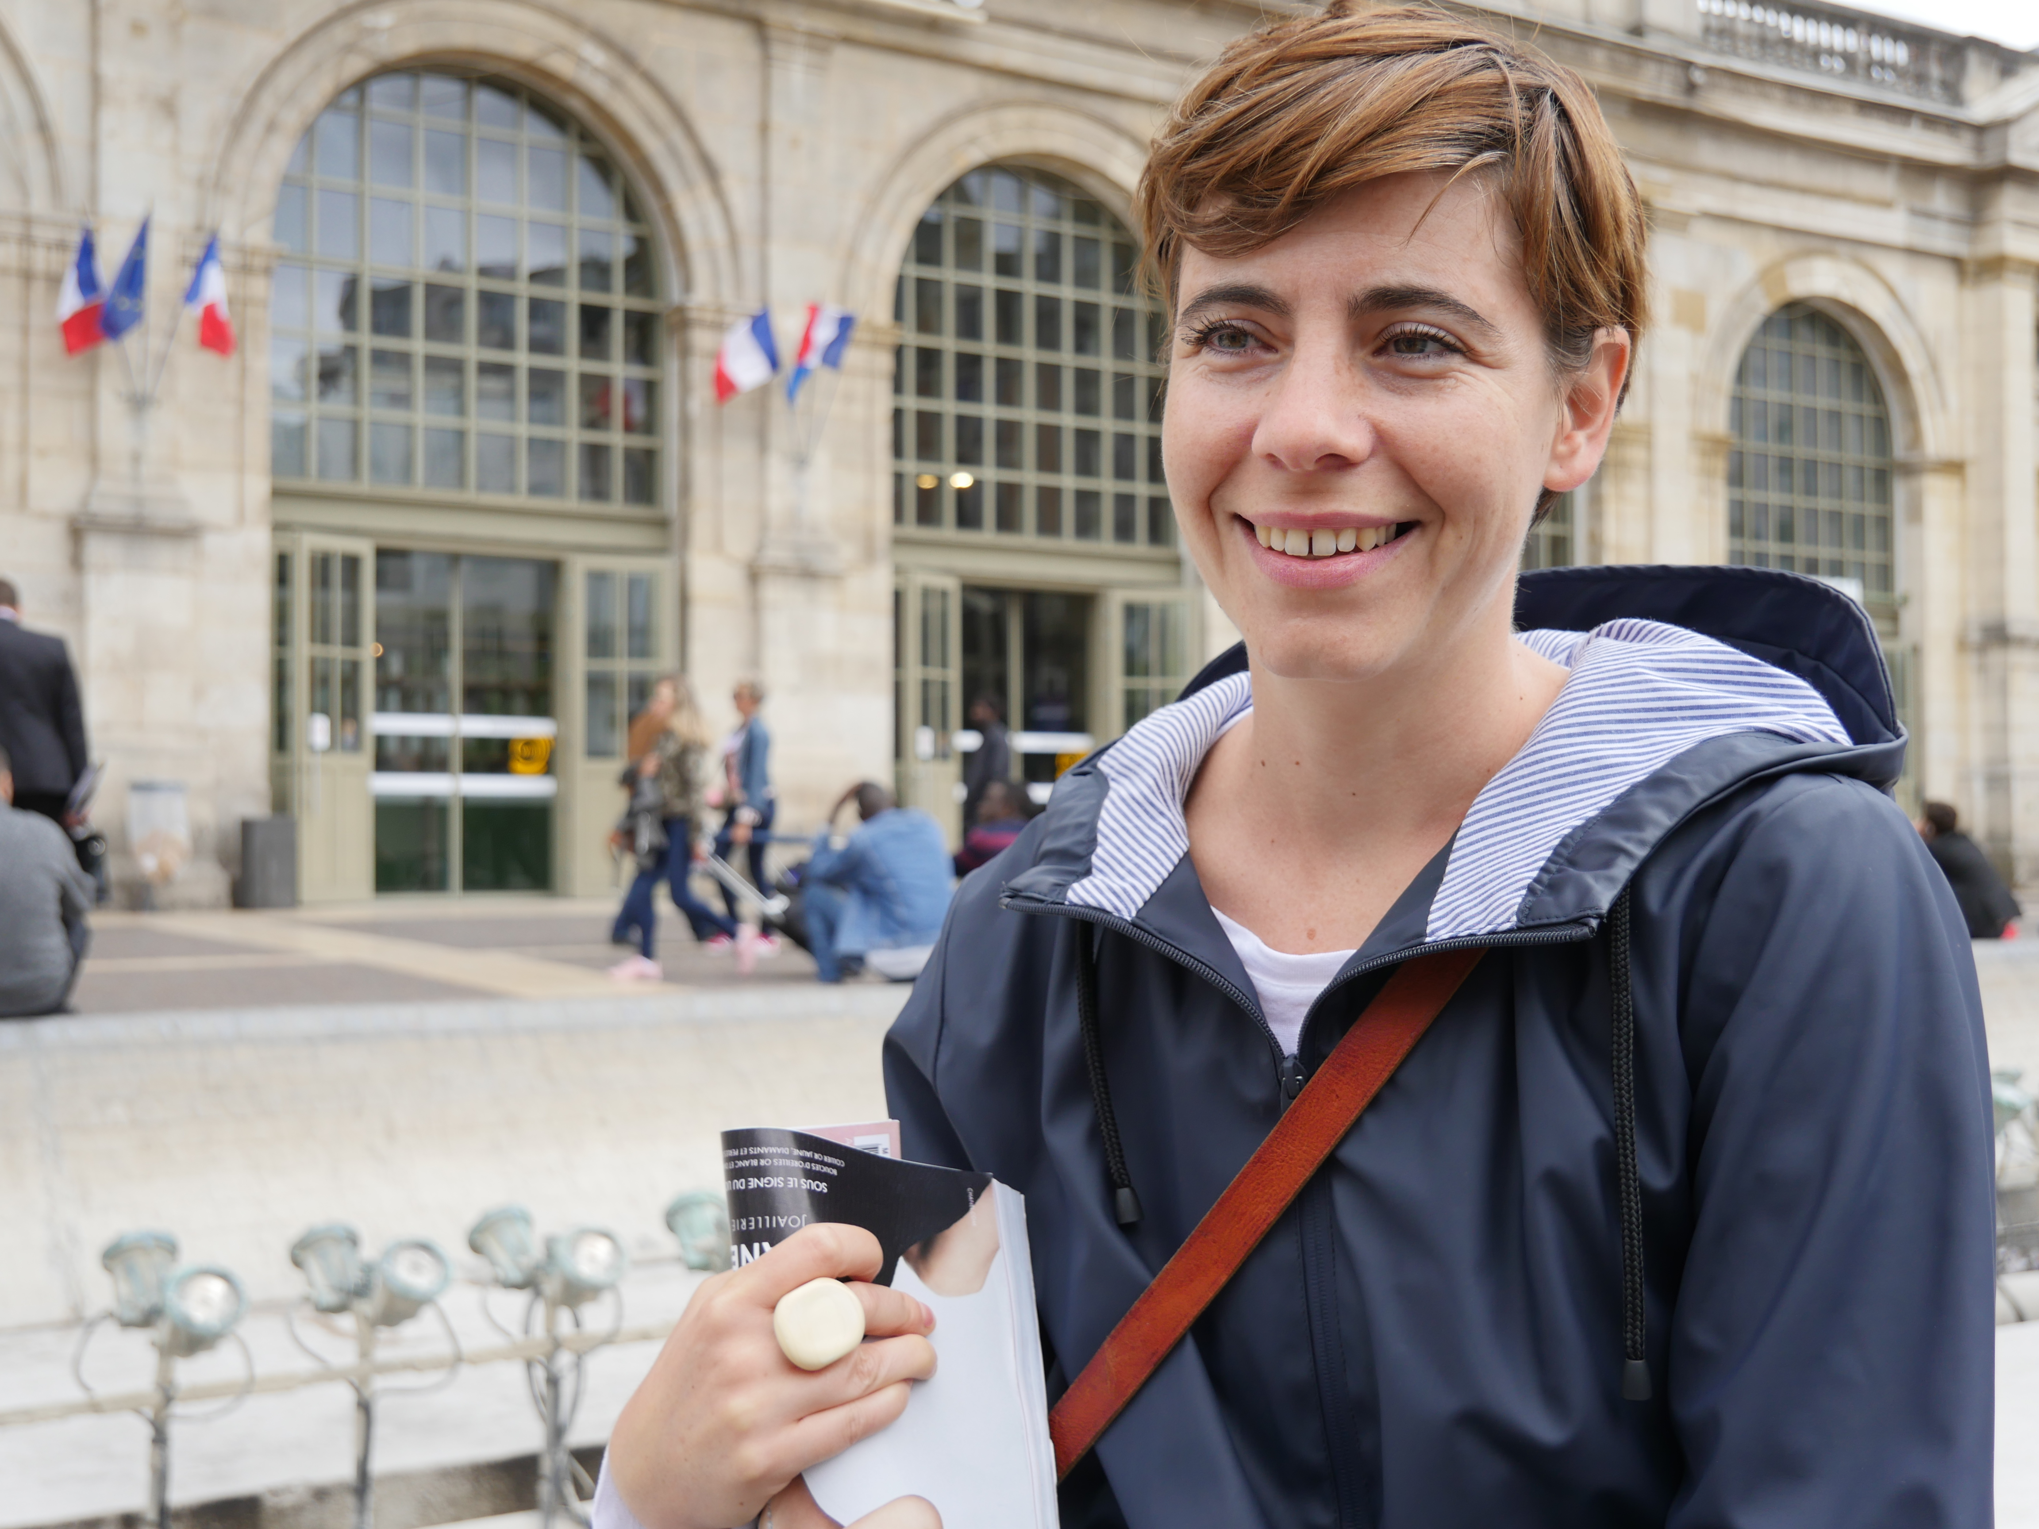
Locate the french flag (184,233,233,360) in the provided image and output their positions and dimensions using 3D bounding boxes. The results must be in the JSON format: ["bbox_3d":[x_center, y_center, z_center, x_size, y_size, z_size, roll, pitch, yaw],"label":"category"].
[{"bbox_3d":[-6.476,-3.747,18.820,0.380,0.970,0.250,1,-2,-33],"label":"french flag"}]

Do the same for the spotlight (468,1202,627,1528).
[{"bbox_3d":[-0.901,1.161,4.500,0.270,0.620,0.200,1,-2,-27],"label":"spotlight"}]

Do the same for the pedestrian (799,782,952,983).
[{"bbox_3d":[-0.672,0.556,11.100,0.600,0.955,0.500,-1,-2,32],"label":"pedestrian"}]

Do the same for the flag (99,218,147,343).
[{"bbox_3d":[-7.018,-3.803,18.471,0.370,0.970,0.250,1,-2,-33],"label":"flag"}]

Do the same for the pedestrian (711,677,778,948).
[{"bbox_3d":[-1.691,0.304,14.500,0.420,1.657,0.440,0,-1,-21],"label":"pedestrian"}]

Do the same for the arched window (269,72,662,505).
[{"bbox_3d":[-4.941,-4.307,21.194,3.780,3.870,0.280,1,-2,-33],"label":"arched window"}]

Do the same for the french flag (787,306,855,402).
[{"bbox_3d":[-1.843,-3.812,21.812,0.560,0.900,0.270,1,-2,-33],"label":"french flag"}]

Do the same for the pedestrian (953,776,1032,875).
[{"bbox_3d":[-0.083,0.562,11.700,0.620,0.974,0.520,-1,-2,25],"label":"pedestrian"}]

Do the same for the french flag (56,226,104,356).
[{"bbox_3d":[-7.276,-3.681,18.302,0.420,1.020,0.270,1,-2,-33],"label":"french flag"}]

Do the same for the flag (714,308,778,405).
[{"bbox_3d":[-2.488,-3.703,21.393,0.530,0.860,0.250,1,-2,-33],"label":"flag"}]

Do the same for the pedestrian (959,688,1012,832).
[{"bbox_3d":[-0.251,0.312,18.100,0.400,1.750,0.460,0,-1,-12],"label":"pedestrian"}]

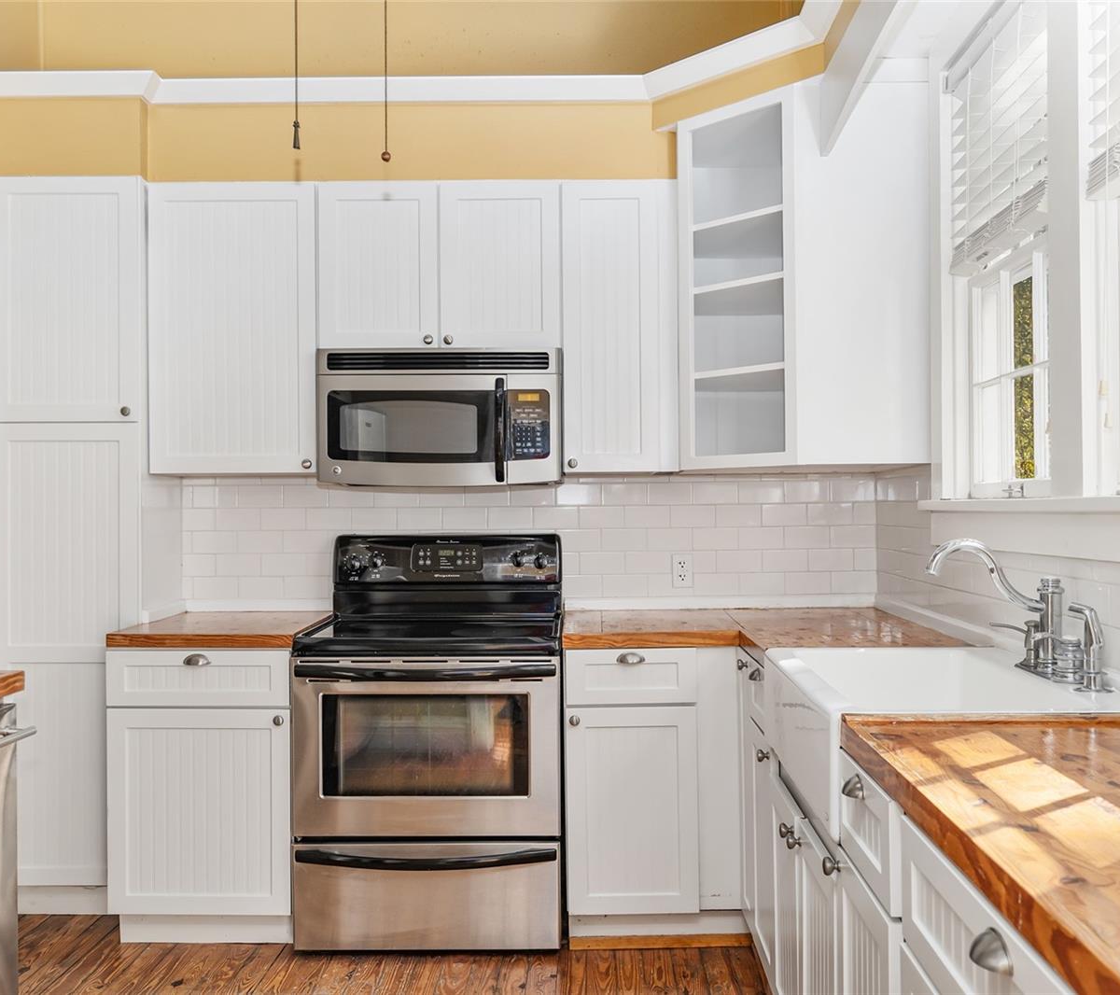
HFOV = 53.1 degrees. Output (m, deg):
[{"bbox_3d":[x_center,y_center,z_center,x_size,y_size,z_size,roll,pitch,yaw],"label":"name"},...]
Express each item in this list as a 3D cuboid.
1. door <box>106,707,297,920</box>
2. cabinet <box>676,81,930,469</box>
[{"bbox_3d":[-1.020,0.886,3.175,0.521,0.585,0.025,0,0,1],"label":"door"},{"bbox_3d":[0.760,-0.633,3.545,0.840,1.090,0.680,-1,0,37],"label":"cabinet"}]

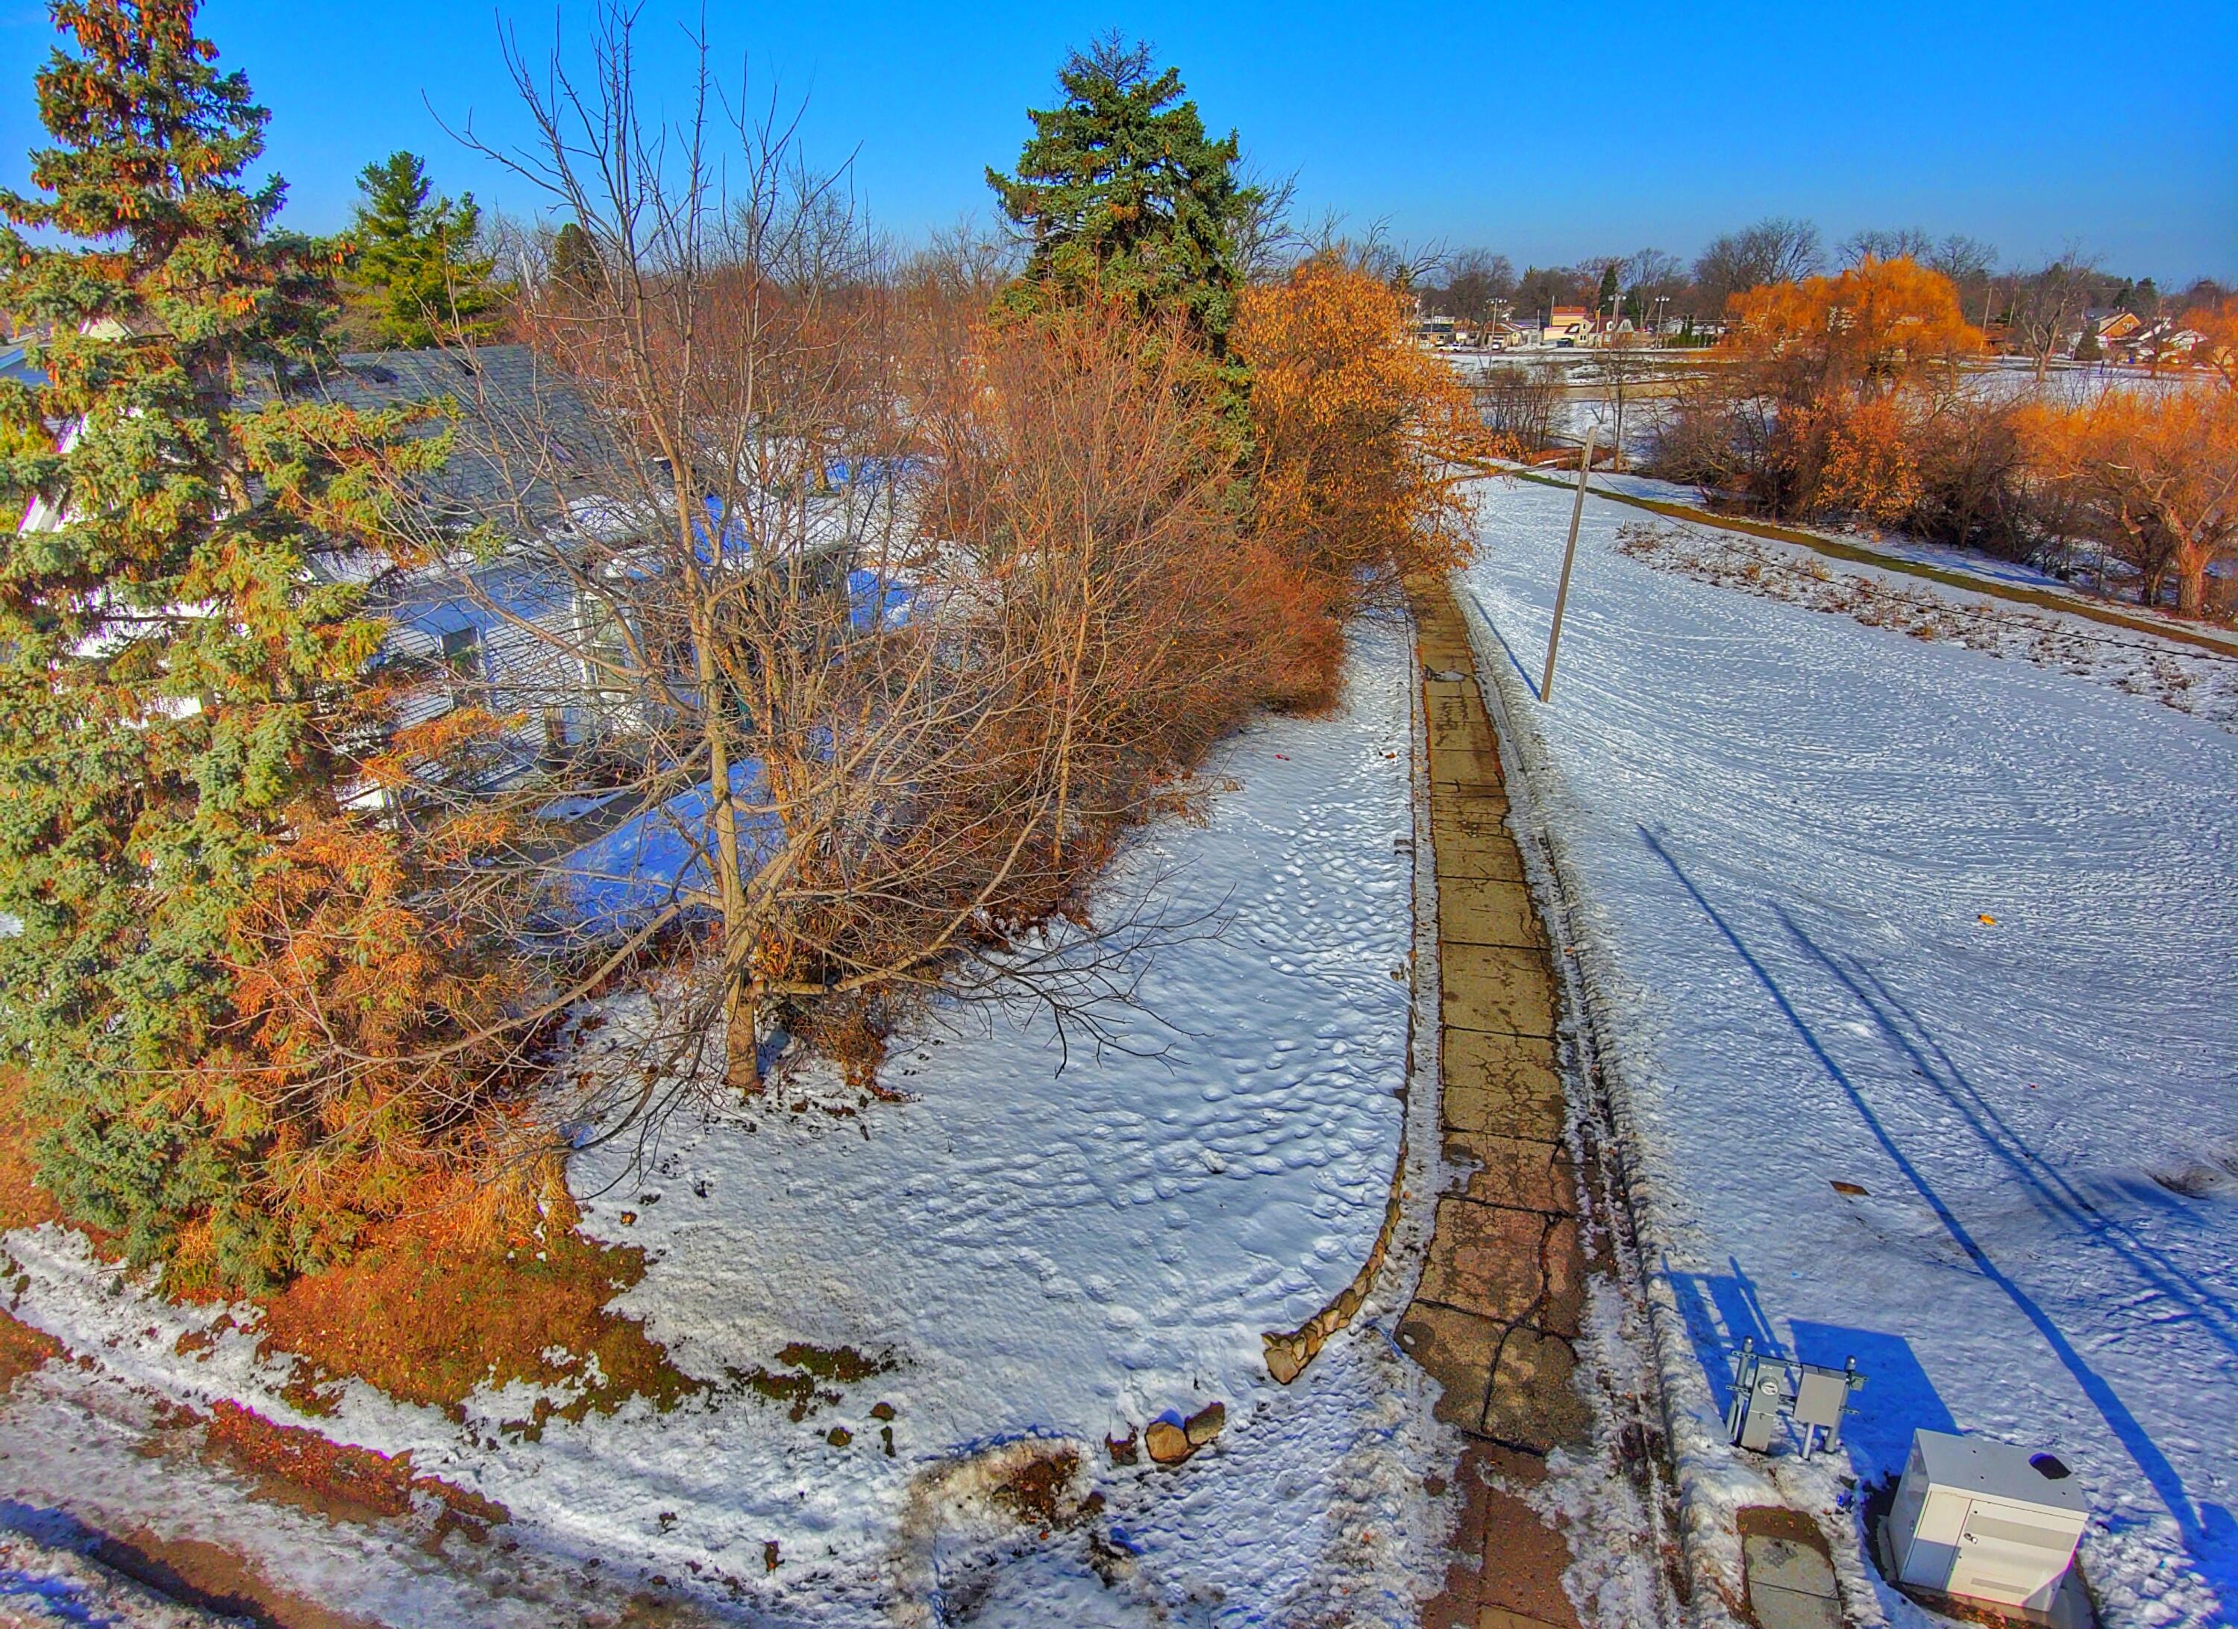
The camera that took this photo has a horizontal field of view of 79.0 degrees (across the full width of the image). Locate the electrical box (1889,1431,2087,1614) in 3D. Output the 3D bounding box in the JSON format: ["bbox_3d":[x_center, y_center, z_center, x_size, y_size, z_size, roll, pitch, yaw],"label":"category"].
[{"bbox_3d":[7.257,5.932,11.398,1.118,1.124,0.546,6,22,15],"label":"electrical box"}]

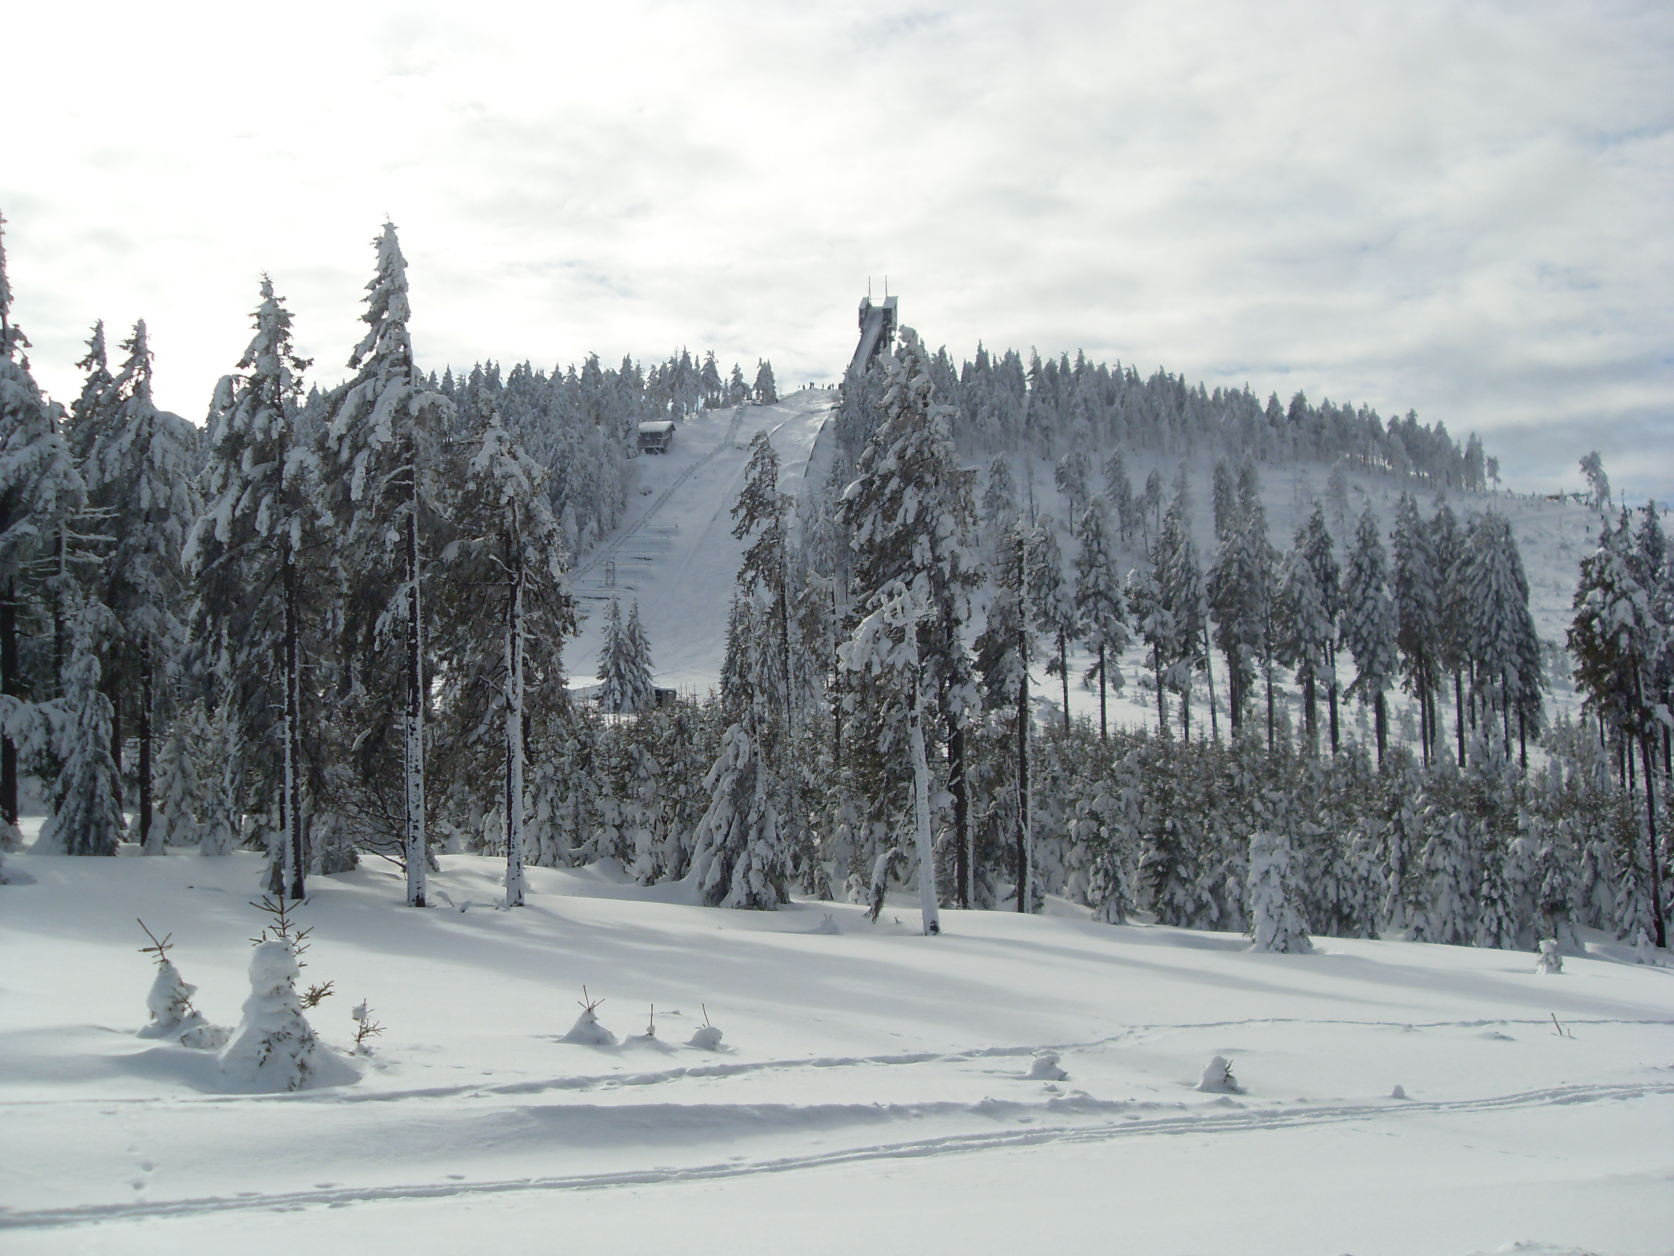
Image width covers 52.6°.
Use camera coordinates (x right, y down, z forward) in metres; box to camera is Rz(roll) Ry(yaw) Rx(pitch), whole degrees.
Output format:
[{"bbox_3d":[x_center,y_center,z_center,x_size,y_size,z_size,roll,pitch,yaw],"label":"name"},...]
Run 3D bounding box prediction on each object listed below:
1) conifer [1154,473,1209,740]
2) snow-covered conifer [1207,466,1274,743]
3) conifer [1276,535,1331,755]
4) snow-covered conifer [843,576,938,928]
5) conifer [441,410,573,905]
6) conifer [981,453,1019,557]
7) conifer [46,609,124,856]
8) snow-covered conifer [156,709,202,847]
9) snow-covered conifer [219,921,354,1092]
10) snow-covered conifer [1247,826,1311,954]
[{"bbox_3d":[19.546,-0.536,96.000,3.115,16.674,3.115,-1,-4,0],"label":"conifer"},{"bbox_3d":[22.682,-1.431,95.000,3.774,15.855,3.774,-1,-4,0],"label":"snow-covered conifer"},{"bbox_3d":[26.169,1.064,95.000,2.990,12.479,2.990,-1,-4,0],"label":"conifer"},{"bbox_3d":[1.001,2.422,32.000,1.879,6.683,1.879,-1,-4,0],"label":"snow-covered conifer"},{"bbox_3d":[-7.219,0.584,37.000,2.916,10.826,2.916,-1,-4,0],"label":"conifer"},{"bbox_3d":[22.126,-16.083,230.000,4.827,14.928,4.827,-1,-4,0],"label":"conifer"},{"bbox_3d":[-19.993,2.676,45.000,2.121,6.667,2.121,-1,-4,0],"label":"conifer"},{"bbox_3d":[-18.656,4.321,48.000,1.331,3.857,1.331,-1,-4,0],"label":"snow-covered conifer"},{"bbox_3d":[-3.513,2.389,10.800,0.791,1.120,0.791,-1,-4,0],"label":"snow-covered conifer"},{"bbox_3d":[7.835,4.636,30.000,1.102,2.295,1.102,-1,-4,0],"label":"snow-covered conifer"}]

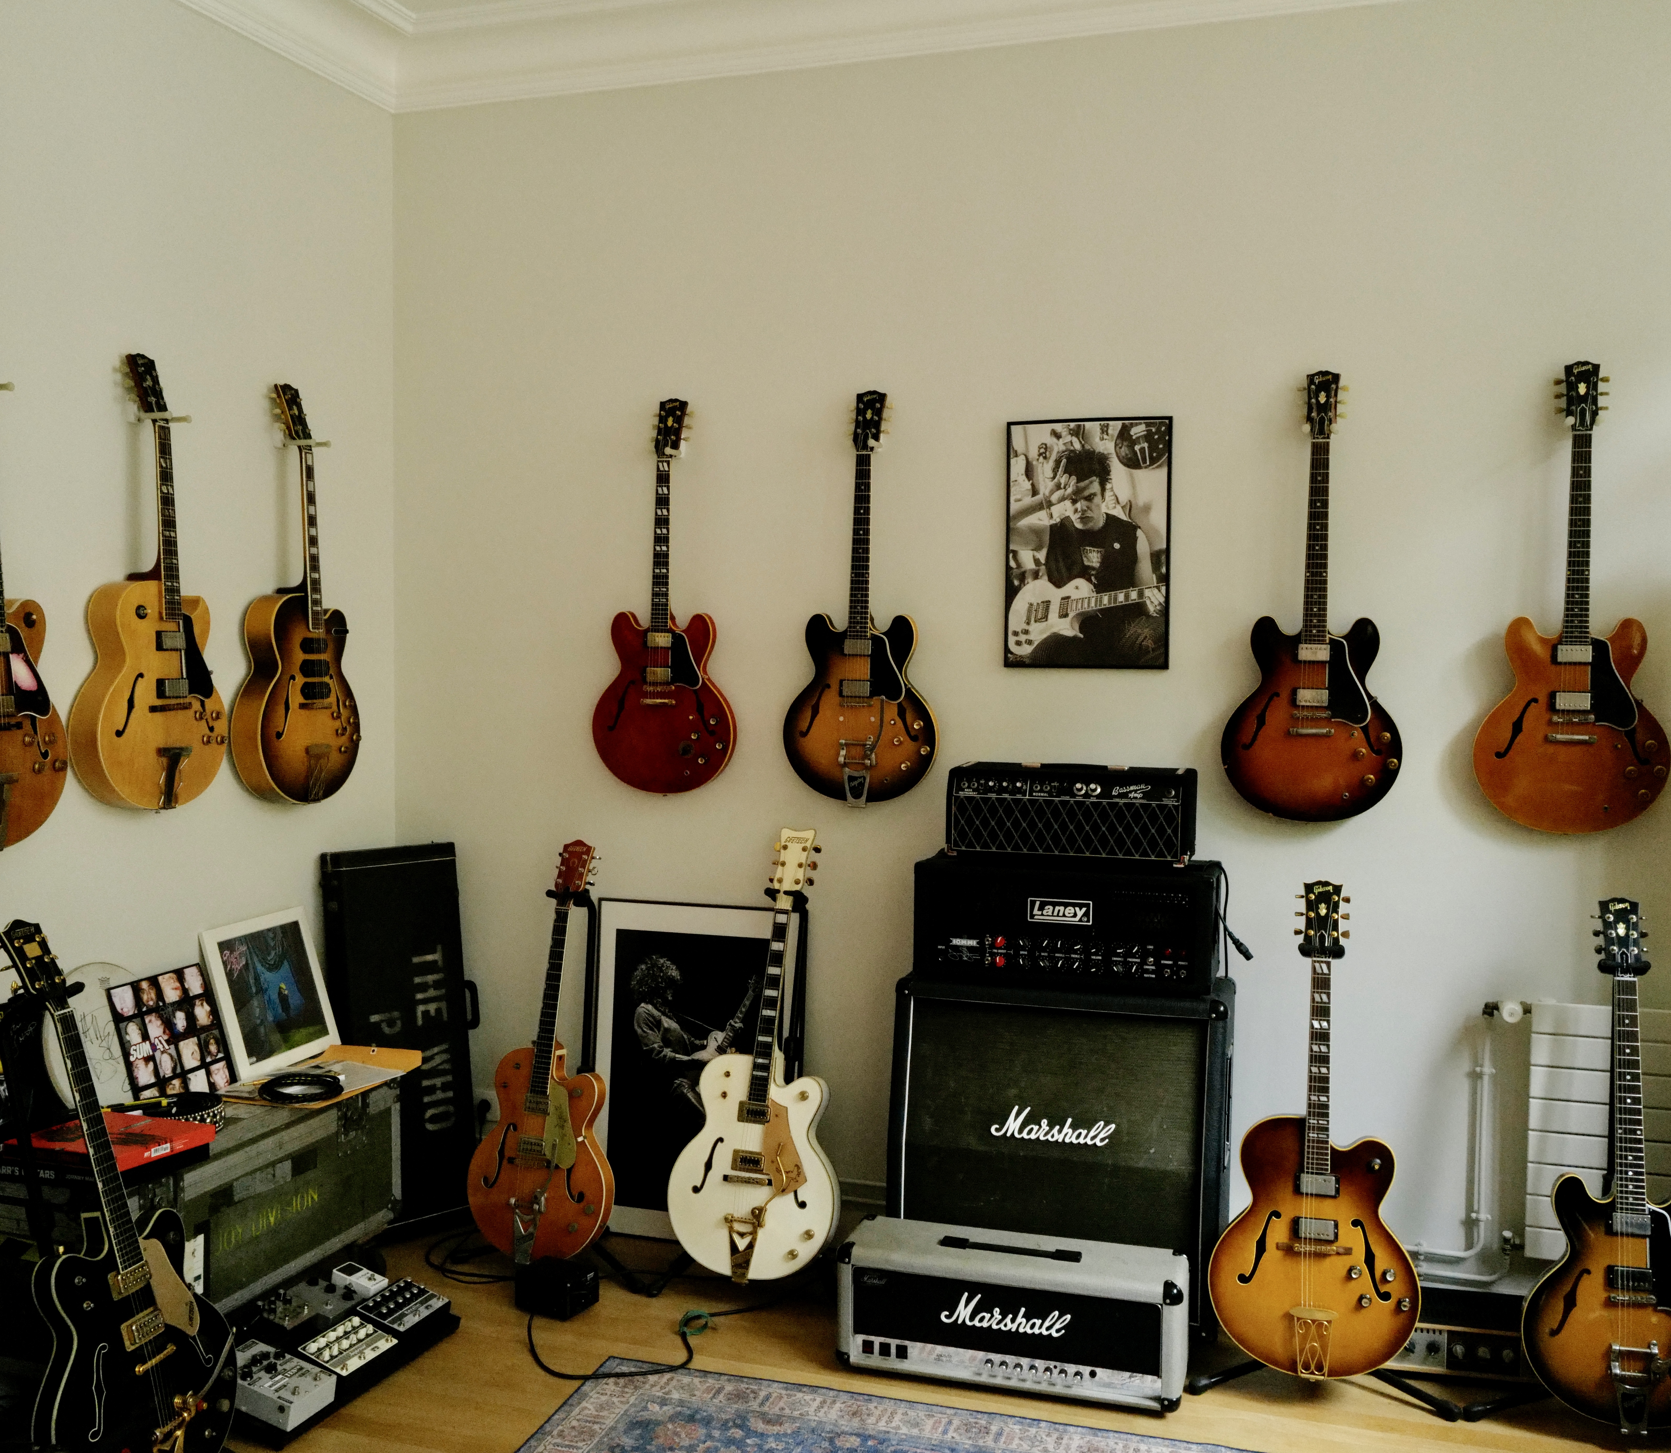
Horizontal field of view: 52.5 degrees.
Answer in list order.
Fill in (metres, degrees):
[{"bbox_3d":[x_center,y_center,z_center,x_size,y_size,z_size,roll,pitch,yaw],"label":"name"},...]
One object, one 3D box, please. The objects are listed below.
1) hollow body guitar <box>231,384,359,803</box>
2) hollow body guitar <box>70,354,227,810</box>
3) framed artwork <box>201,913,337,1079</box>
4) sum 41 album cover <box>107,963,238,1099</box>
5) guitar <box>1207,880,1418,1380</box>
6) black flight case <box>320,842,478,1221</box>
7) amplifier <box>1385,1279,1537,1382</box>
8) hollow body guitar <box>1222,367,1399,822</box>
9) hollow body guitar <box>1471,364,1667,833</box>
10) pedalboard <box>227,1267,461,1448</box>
[{"bbox_3d":[-1.357,-0.332,4.319,0.140,1.065,0.425,1,3,18],"label":"hollow body guitar"},{"bbox_3d":[-1.526,-0.320,3.802,0.140,1.020,0.415,1,3,18],"label":"hollow body guitar"},{"bbox_3d":[-1.405,0.662,4.220,0.021,0.374,0.384,-17,-3,19],"label":"framed artwork"},{"bbox_3d":[-1.534,0.727,3.917,0.015,0.312,0.312,-18,-3,18],"label":"sum 41 album cover"},{"bbox_3d":[1.026,0.849,3.599,0.426,1.041,0.110,1,-7,18],"label":"guitar"},{"bbox_3d":[-1.169,0.844,4.577,0.345,1.020,0.143,-1,-6,-40],"label":"black flight case"},{"bbox_3d":[1.301,1.311,3.758,0.500,0.210,0.220,1,3,18],"label":"amplifier"},{"bbox_3d":[1.121,-0.302,3.964,0.410,1.060,0.090,1,3,18],"label":"hollow body guitar"},{"bbox_3d":[1.646,-0.283,3.765,0.408,1.050,0.090,1,3,19],"label":"hollow body guitar"},{"bbox_3d":[-1.127,1.338,3.640,0.340,0.130,0.620,1,3,18],"label":"pedalboard"}]

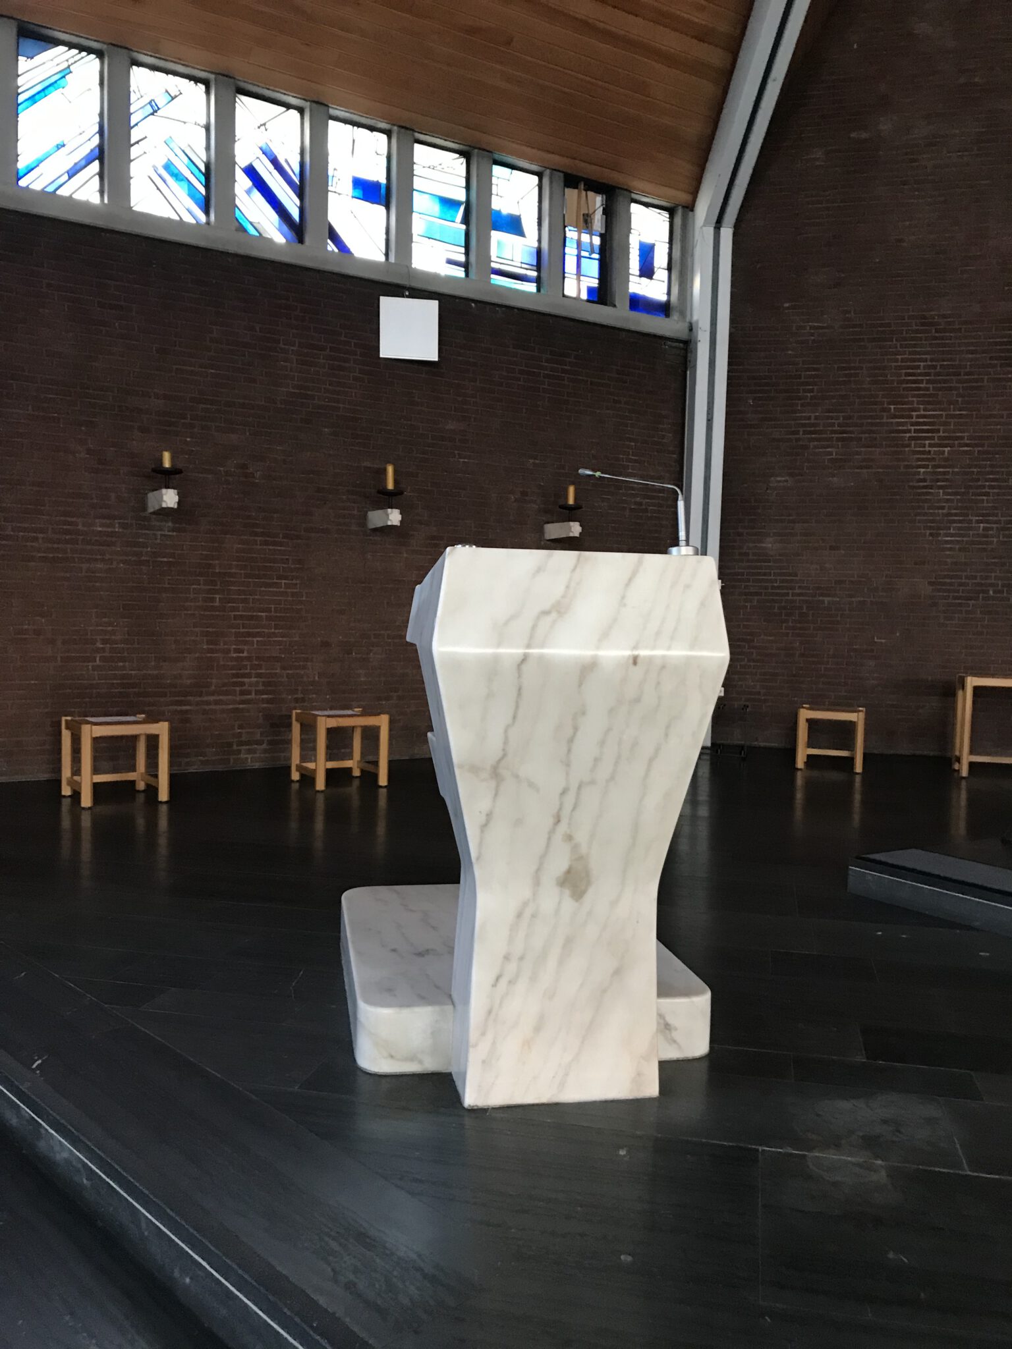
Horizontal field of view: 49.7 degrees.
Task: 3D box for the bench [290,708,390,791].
[{"bbox_3d":[-1.163,0.519,7.657,0.526,0.503,0.495,-1,5,-32],"label":"bench"}]

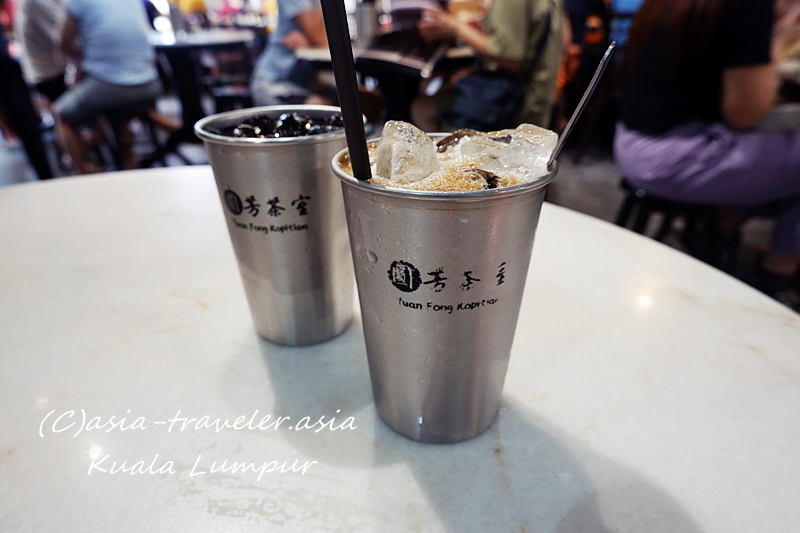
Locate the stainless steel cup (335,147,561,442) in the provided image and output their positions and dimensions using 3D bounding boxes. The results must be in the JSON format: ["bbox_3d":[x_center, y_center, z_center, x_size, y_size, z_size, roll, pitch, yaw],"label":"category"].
[{"bbox_3d":[0.018,0.012,0.228,0.089,0.123,0.089,-1,25,0],"label":"stainless steel cup"}]

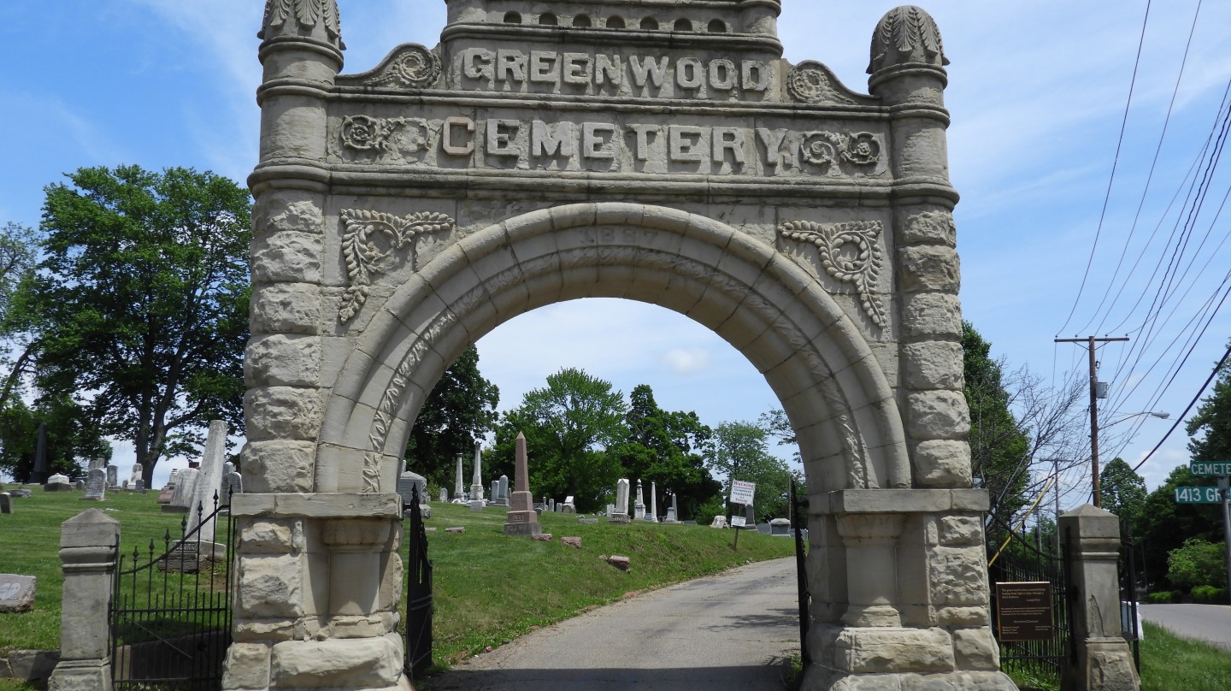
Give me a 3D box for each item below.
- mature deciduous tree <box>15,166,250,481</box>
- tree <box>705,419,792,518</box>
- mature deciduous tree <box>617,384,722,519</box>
[{"bbox_3d":[-19.394,-0.767,48.000,10.346,13.312,10.346,0,-8,-6],"label":"mature deciduous tree"},{"bbox_3d":[8.482,8.021,75.000,5.716,6.606,5.716,0,-8,-6],"label":"tree"},{"bbox_3d":[3.381,6.853,75.000,6.600,8.730,6.400,1,-8,-7],"label":"mature deciduous tree"}]

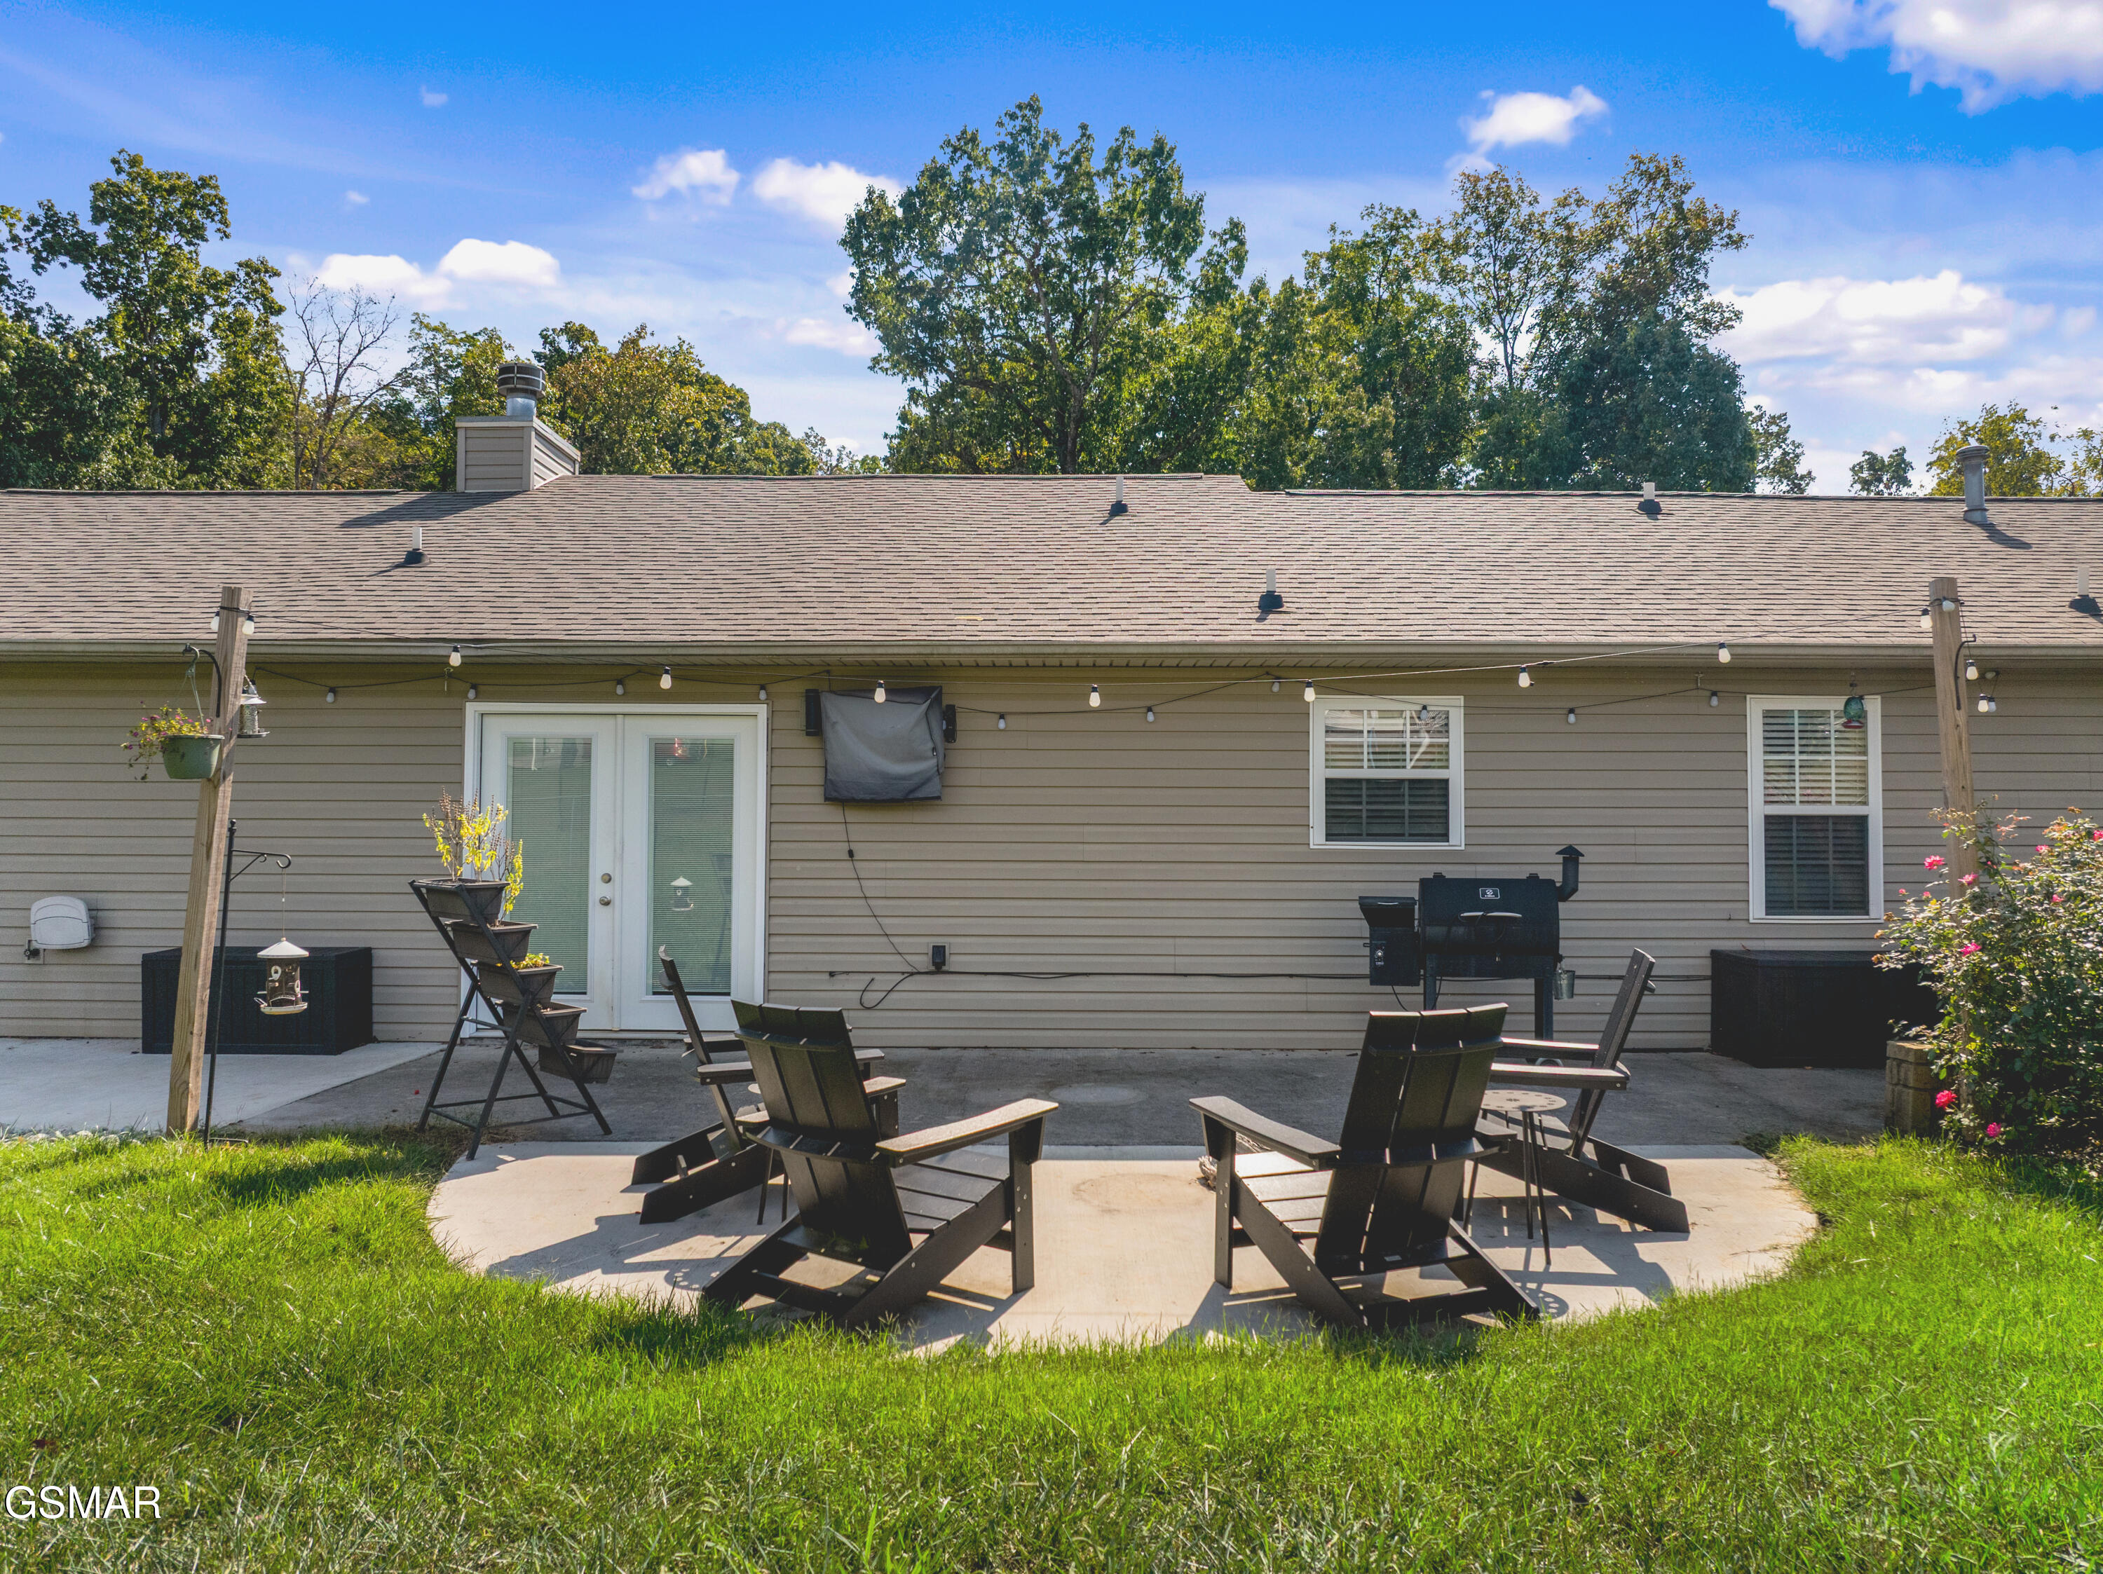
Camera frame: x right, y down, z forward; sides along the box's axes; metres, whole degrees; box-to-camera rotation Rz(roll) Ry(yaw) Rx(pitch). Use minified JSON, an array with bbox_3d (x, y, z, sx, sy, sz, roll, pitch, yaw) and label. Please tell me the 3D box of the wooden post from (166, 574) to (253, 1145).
[{"bbox_3d":[-3.949,0.338,6.843,0.090,2.562,0.090,4,-2,0],"label":"wooden post"}]

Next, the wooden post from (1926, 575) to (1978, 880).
[{"bbox_3d":[4.027,0.325,6.478,0.090,2.527,0.090,-2,-2,17],"label":"wooden post"}]

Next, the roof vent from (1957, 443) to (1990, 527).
[{"bbox_3d":[7.139,-2.334,11.261,0.254,0.626,0.254,0,-2,1],"label":"roof vent"}]

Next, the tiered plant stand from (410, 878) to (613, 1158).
[{"bbox_3d":[-2.459,1.004,6.667,0.690,1.163,0.660,2,-2,-41],"label":"tiered plant stand"}]

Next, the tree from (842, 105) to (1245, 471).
[{"bbox_3d":[-0.156,-7.088,35.243,9.700,19.550,9.300,0,-2,1],"label":"tree"}]

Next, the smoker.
[{"bbox_3d":[2.330,0.989,8.114,1.260,1.295,0.580,0,-2,0],"label":"smoker"}]

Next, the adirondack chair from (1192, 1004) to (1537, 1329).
[{"bbox_3d":[0.980,1.110,4.441,0.789,0.965,0.893,1,-2,-22],"label":"adirondack chair"}]

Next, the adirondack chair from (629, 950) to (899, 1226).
[{"bbox_3d":[-1.178,1.127,5.774,0.893,0.965,0.789,1,-2,-19],"label":"adirondack chair"}]

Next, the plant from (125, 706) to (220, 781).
[{"bbox_3d":[-3.823,-0.188,6.350,0.420,0.320,0.310,0,-2,1],"label":"plant"}]

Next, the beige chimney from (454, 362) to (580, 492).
[{"bbox_3d":[-4.750,-3.131,13.061,0.674,1.248,1.181,0,-2,1],"label":"beige chimney"}]

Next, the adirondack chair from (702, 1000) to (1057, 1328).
[{"bbox_3d":[-0.564,1.111,4.523,0.789,0.965,0.893,-1,-2,38],"label":"adirondack chair"}]

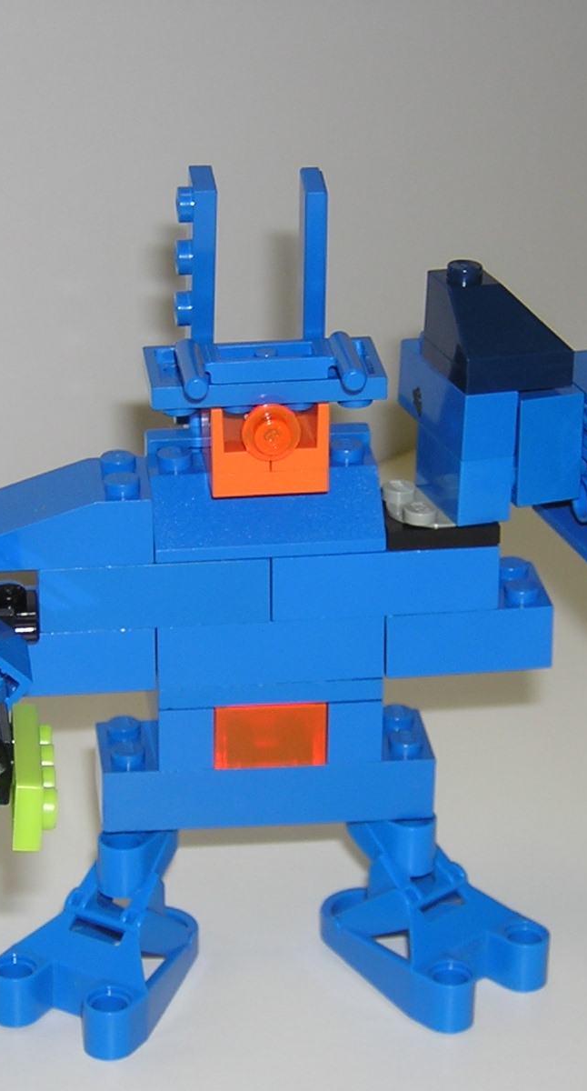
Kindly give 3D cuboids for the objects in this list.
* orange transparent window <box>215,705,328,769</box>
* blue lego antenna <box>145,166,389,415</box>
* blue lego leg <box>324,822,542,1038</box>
[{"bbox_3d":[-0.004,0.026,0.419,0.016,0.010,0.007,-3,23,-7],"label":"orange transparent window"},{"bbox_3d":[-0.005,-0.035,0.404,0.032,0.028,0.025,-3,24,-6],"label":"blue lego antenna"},{"bbox_3d":[0.017,0.051,0.424,0.038,0.022,0.024,21,31,40],"label":"blue lego leg"}]

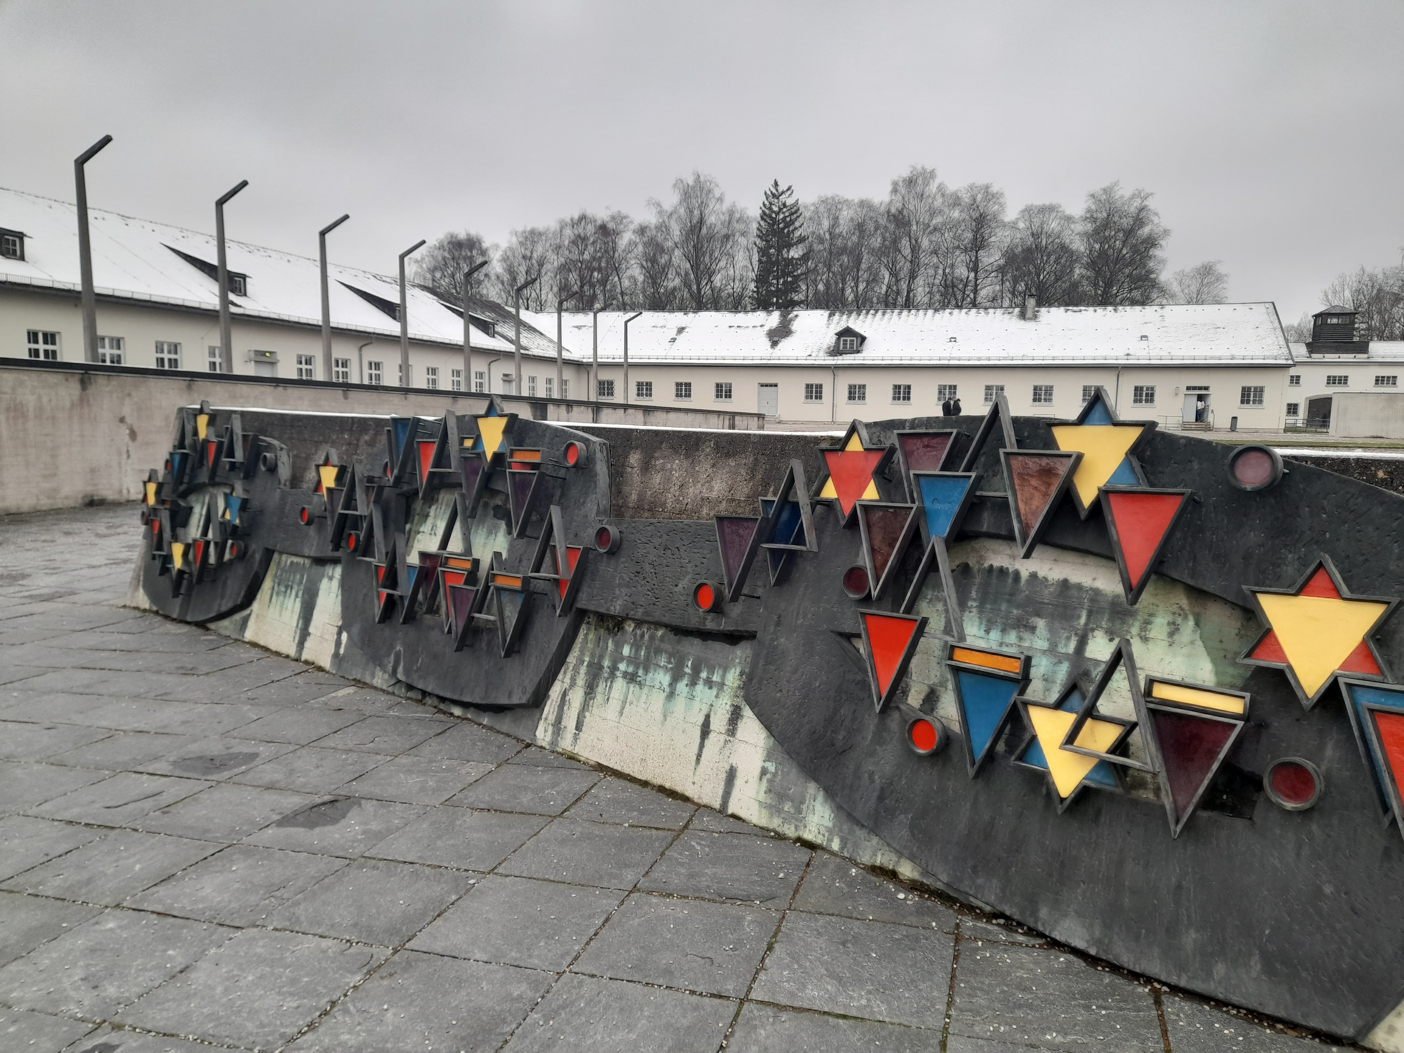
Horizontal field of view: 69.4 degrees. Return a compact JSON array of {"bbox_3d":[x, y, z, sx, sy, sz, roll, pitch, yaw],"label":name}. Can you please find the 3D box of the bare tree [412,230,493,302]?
[{"bbox_3d":[-29.663,-24.288,121.230,9.606,21.793,9.606,3,7,17],"label":"bare tree"}]

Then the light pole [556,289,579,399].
[{"bbox_3d":[-5.284,-6.864,40.457,0.864,4.981,0.230,3,6,16],"label":"light pole"}]

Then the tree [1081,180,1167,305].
[{"bbox_3d":[43.883,-23.490,107.415,9.518,25.079,9.518,3,7,17],"label":"tree"}]

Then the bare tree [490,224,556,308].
[{"bbox_3d":[-20.938,-24.087,119.244,7.276,22.049,7.276,3,7,17],"label":"bare tree"}]

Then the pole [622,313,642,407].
[{"bbox_3d":[-3.224,-7.523,47.605,0.772,4.997,0.230,3,6,16],"label":"pole"}]

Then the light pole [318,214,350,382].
[{"bbox_3d":[-8.123,-4.401,22.580,0.740,4.956,0.210,3,7,17],"label":"light pole"}]

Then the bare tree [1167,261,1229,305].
[{"bbox_3d":[55.084,-20.623,114.025,7.090,18.158,7.090,3,7,17],"label":"bare tree"}]

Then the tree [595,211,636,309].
[{"bbox_3d":[-9.491,-22.865,110.192,4.363,22.201,4.363,3,6,16],"label":"tree"}]

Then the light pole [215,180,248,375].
[{"bbox_3d":[-10.495,-5.249,22.913,0.791,4.933,0.230,3,6,16],"label":"light pole"}]

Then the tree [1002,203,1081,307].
[{"bbox_3d":[35.687,-22.712,108.305,8.334,23.135,8.334,3,7,17],"label":"tree"}]

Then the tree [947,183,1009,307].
[{"bbox_3d":[27.344,-22.328,102.288,6.009,23.993,6.009,3,6,16],"label":"tree"}]

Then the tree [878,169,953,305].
[{"bbox_3d":[21.257,-23.493,103.389,7.283,25.882,7.283,3,6,16],"label":"tree"}]

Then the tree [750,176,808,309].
[{"bbox_3d":[8.460,-25.480,114.500,6.357,26.590,6.357,3,7,17],"label":"tree"}]

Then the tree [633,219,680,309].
[{"bbox_3d":[-5.075,-22.206,109.141,5.024,21.256,5.024,3,6,16],"label":"tree"}]

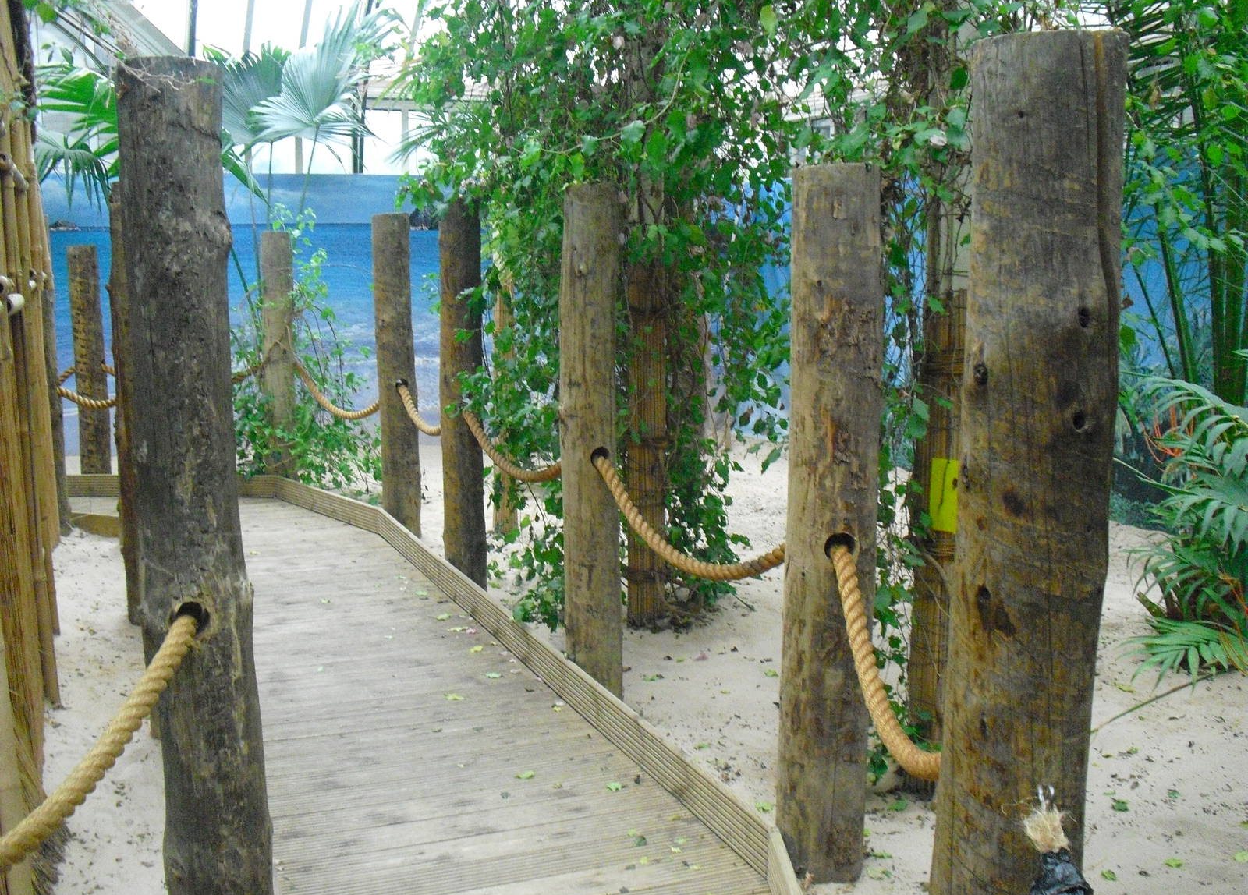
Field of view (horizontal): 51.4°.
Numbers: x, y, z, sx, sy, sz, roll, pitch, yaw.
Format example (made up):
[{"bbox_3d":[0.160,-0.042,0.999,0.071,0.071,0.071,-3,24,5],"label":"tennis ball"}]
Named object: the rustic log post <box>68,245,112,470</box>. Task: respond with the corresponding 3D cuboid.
[{"bbox_3d":[-3.586,-0.562,8.713,0.205,1.574,0.205,0,9,0],"label":"rustic log post"}]

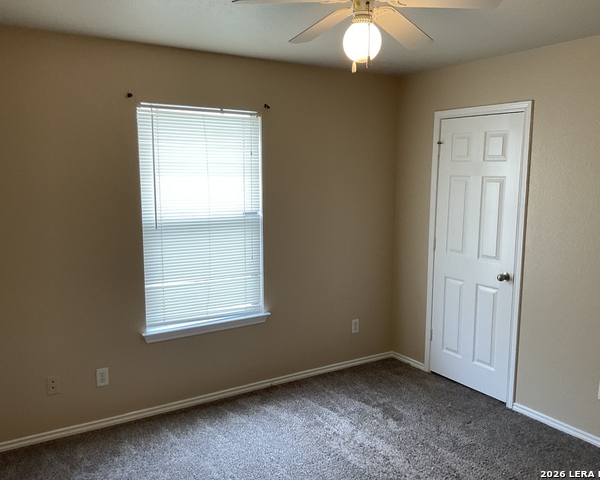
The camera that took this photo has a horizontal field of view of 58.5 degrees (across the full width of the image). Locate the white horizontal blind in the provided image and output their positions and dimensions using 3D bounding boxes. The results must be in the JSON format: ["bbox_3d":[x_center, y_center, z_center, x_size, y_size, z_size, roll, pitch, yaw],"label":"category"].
[{"bbox_3d":[-0.664,-0.161,3.736,0.890,1.475,0.040,-4,9,-32],"label":"white horizontal blind"}]

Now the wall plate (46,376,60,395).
[{"bbox_3d":[-1.510,0.899,3.290,0.071,0.114,0.010,-4,9,-32],"label":"wall plate"}]

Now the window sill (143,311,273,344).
[{"bbox_3d":[-0.649,0.616,3.817,0.970,0.088,0.090,-4,9,-32],"label":"window sill"}]

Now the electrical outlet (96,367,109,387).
[{"bbox_3d":[-1.264,0.883,3.446,0.071,0.115,0.010,-4,9,-32],"label":"electrical outlet"}]

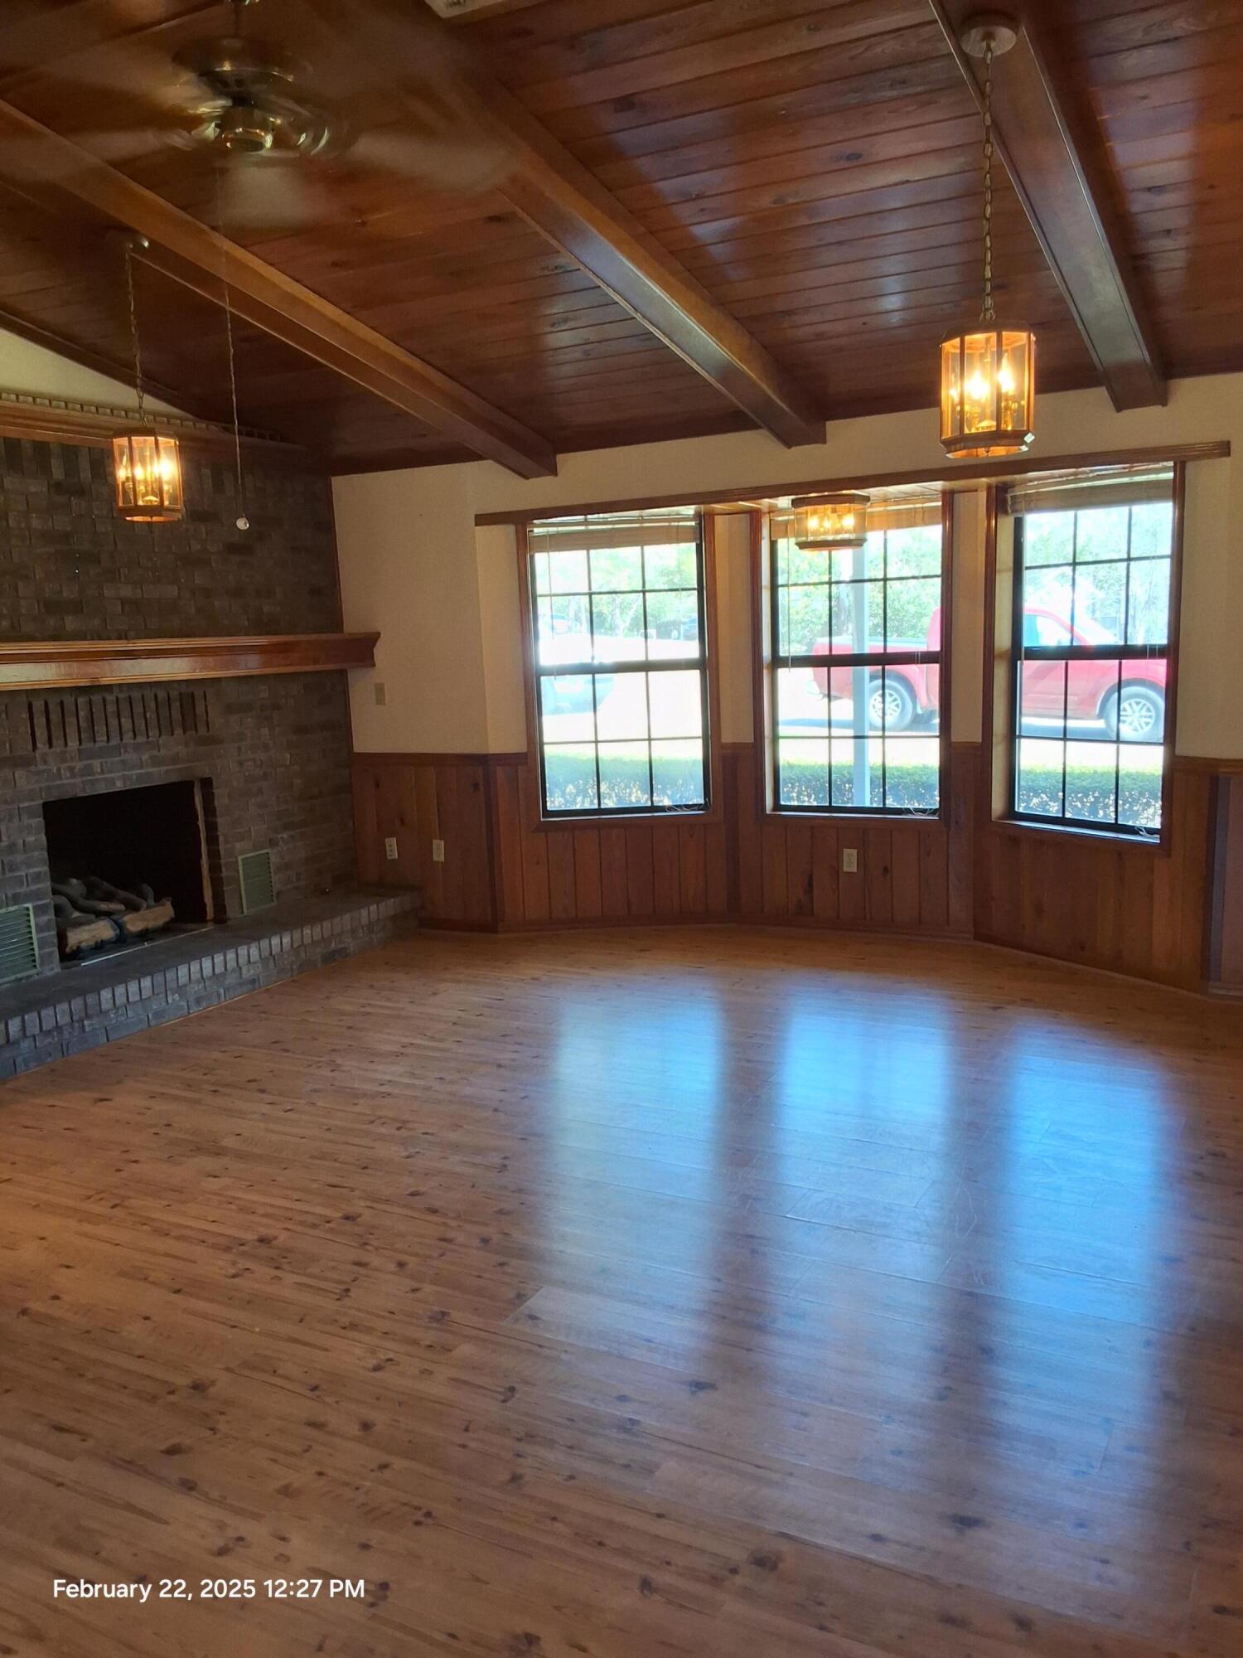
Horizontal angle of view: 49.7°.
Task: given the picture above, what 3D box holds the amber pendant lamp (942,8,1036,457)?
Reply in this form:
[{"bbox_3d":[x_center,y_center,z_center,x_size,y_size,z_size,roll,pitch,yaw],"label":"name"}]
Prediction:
[{"bbox_3d":[0.839,-1.329,3.049,0.228,0.921,0.228,2,9,28],"label":"amber pendant lamp"}]

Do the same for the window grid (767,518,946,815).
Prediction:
[{"bbox_3d":[1.135,-0.806,6.558,0.900,1.480,0.080,2,9,27],"label":"window grid"}]

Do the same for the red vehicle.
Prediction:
[{"bbox_3d":[5.680,-2.280,19.460,5.450,1.800,1.850,2,9,28],"label":"red vehicle"}]

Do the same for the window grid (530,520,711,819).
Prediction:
[{"bbox_3d":[-0.001,-0.818,6.821,0.920,1.530,0.100,-2,8,-1],"label":"window grid"}]

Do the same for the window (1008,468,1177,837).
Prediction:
[{"bbox_3d":[2.004,-0.734,5.746,0.100,1.530,0.930,-7,10,-30],"label":"window"}]

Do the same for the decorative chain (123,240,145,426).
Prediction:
[{"bbox_3d":[-1.570,-1.590,4.322,0.030,0.561,0.030,2,9,28],"label":"decorative chain"}]

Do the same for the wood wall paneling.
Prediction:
[{"bbox_3d":[0.609,0.075,6.511,4.290,0.930,0.680,2,9,28],"label":"wood wall paneling"}]

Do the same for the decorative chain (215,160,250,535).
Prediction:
[{"bbox_3d":[-0.927,-1.134,3.179,0.030,0.823,0.030,2,9,28],"label":"decorative chain"}]

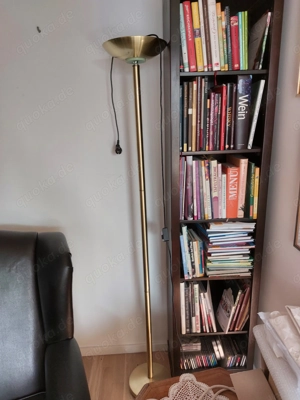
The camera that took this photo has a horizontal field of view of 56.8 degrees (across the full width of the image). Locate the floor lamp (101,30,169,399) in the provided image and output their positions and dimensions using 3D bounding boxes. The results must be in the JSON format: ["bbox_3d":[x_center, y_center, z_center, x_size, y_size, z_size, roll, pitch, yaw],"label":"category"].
[{"bbox_3d":[-0.026,0.222,1.399,0.268,1.800,0.268,-2,16,0],"label":"floor lamp"}]

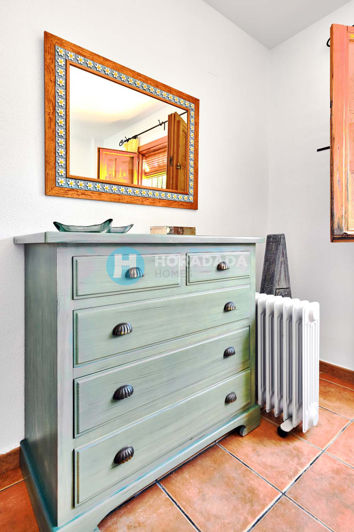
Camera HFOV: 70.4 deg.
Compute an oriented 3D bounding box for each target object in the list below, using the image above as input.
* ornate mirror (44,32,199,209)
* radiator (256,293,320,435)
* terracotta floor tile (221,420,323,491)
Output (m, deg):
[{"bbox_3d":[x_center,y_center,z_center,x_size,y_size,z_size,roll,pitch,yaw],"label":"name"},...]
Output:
[{"bbox_3d":[-0.217,-0.662,1.321,0.858,0.672,0.032,-3,4,-37],"label":"ornate mirror"},{"bbox_3d":[0.528,0.493,1.313,0.213,0.656,0.376,-3,4,-37],"label":"radiator"},{"bbox_3d":[0.425,0.841,1.150,0.325,0.016,0.320,-3,4,-37],"label":"terracotta floor tile"}]

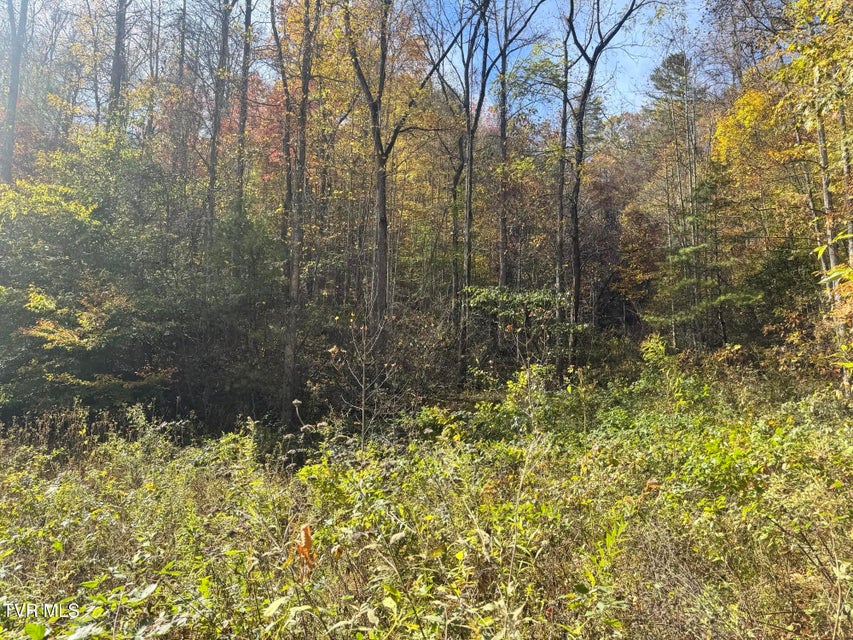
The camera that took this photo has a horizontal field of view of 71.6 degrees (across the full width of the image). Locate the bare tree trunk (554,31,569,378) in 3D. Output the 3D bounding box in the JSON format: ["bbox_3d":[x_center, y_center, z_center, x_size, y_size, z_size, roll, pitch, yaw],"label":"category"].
[{"bbox_3d":[4.957,-4.364,21.500,0.300,13.070,0.300,3,-6,0],"label":"bare tree trunk"}]

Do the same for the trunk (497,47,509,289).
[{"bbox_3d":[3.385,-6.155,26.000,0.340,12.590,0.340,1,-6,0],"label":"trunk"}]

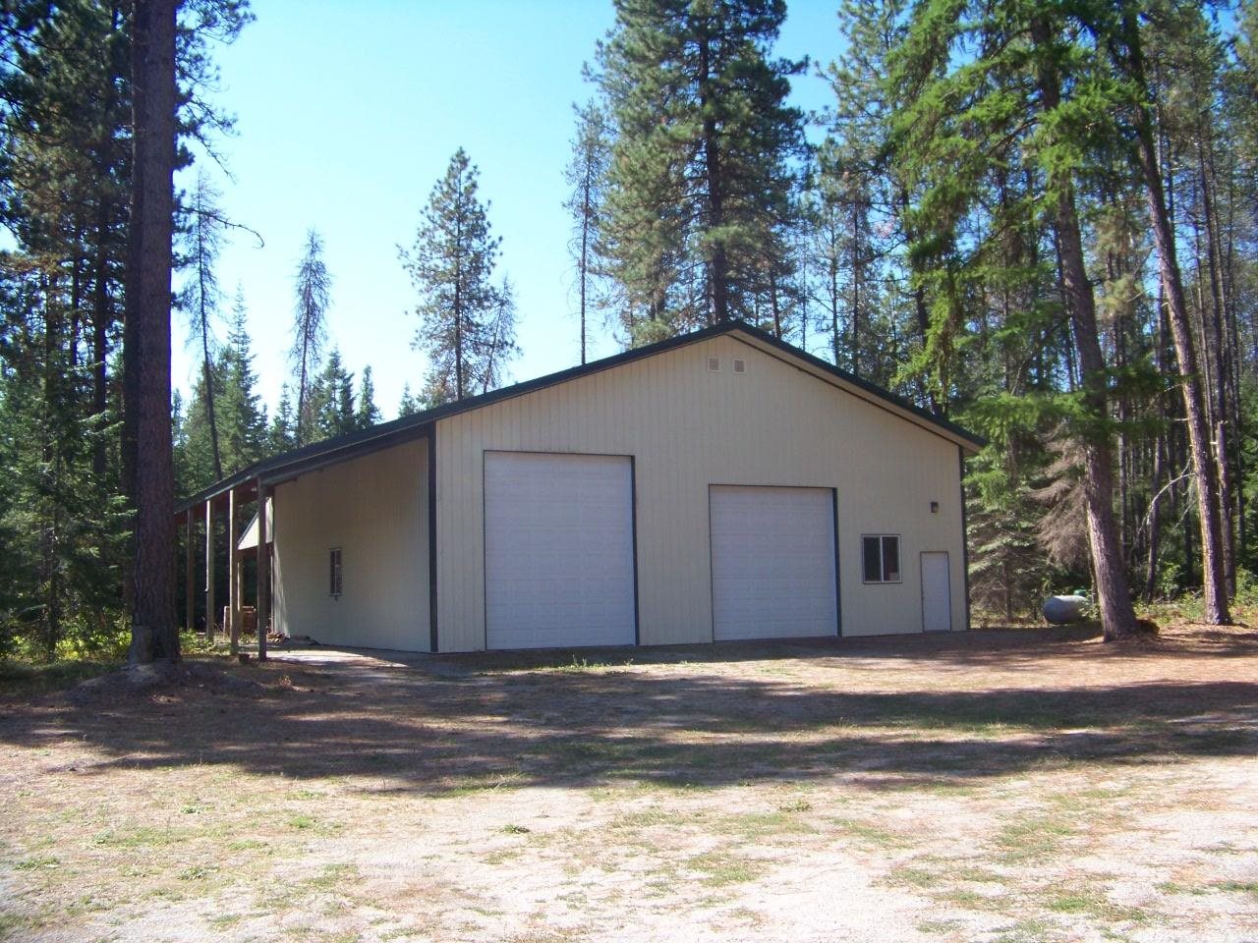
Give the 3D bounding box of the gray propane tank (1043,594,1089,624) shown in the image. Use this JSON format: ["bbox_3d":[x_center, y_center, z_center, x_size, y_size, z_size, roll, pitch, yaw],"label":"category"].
[{"bbox_3d":[12.791,3.895,37.300,2.500,0.980,0.830,2,-6,-27],"label":"gray propane tank"}]

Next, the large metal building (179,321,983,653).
[{"bbox_3d":[-2.694,0.971,37.248,18.700,7.550,16.400,2,-6,-27],"label":"large metal building"}]

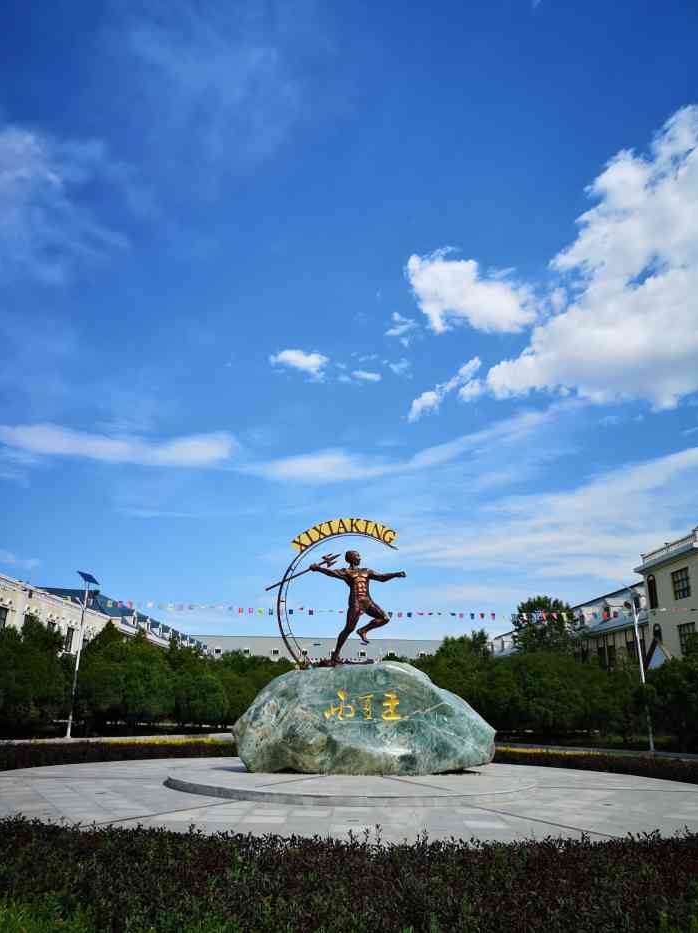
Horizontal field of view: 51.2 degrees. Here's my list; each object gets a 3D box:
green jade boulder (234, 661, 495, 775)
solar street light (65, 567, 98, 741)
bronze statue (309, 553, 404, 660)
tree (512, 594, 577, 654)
[{"bbox_3d":[0.379,5.841,17.031,5.800,2.400,2.700,1,-18,0],"label":"green jade boulder"},{"bbox_3d":[-12.327,8.383,32.948,1.100,7.300,1.300,1,-18,0],"label":"solar street light"},{"bbox_3d":[0.199,3.440,17.711,2.280,2.680,1.000,4,-18,-9],"label":"bronze statue"},{"bbox_3d":[12.591,12.600,46.469,4.500,8.690,4.500,1,-18,0],"label":"tree"}]

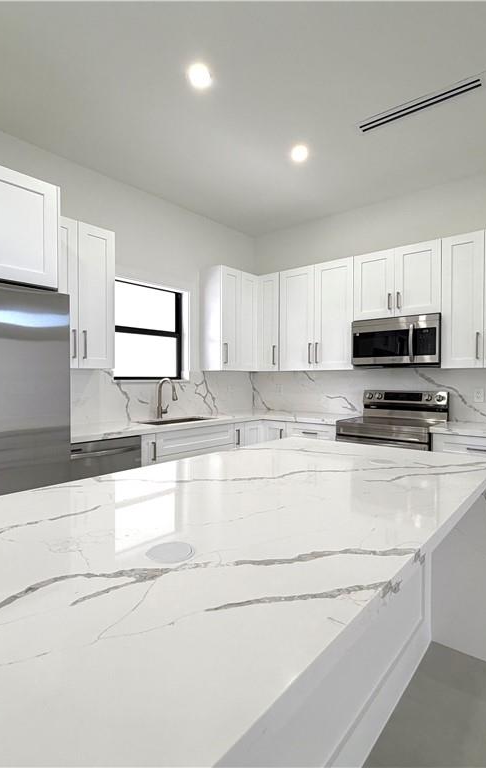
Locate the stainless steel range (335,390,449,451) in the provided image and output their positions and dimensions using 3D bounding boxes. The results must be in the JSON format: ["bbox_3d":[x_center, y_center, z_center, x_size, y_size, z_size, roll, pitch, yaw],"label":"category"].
[{"bbox_3d":[1.308,0.657,3.613,0.761,1.172,0.685,0,1,40],"label":"stainless steel range"}]

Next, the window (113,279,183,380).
[{"bbox_3d":[-0.928,-0.487,3.989,0.096,0.894,0.880,1,1,40],"label":"window"}]

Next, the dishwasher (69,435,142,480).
[{"bbox_3d":[-1.163,0.815,3.005,0.615,0.860,0.600,0,1,40],"label":"dishwasher"}]

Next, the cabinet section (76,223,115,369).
[{"bbox_3d":[-1.214,-0.641,3.199,0.315,1.057,0.312,1,1,40],"label":"cabinet section"}]

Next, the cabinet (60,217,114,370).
[{"bbox_3d":[-1.310,-0.646,3.094,0.328,1.057,0.607,1,1,40],"label":"cabinet"}]

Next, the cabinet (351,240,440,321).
[{"bbox_3d":[1.431,-0.883,3.747,0.764,0.603,0.328,0,1,40],"label":"cabinet"}]

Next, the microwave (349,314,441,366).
[{"bbox_3d":[1.414,-0.358,3.736,0.758,0.427,0.400,1,1,40],"label":"microwave"}]

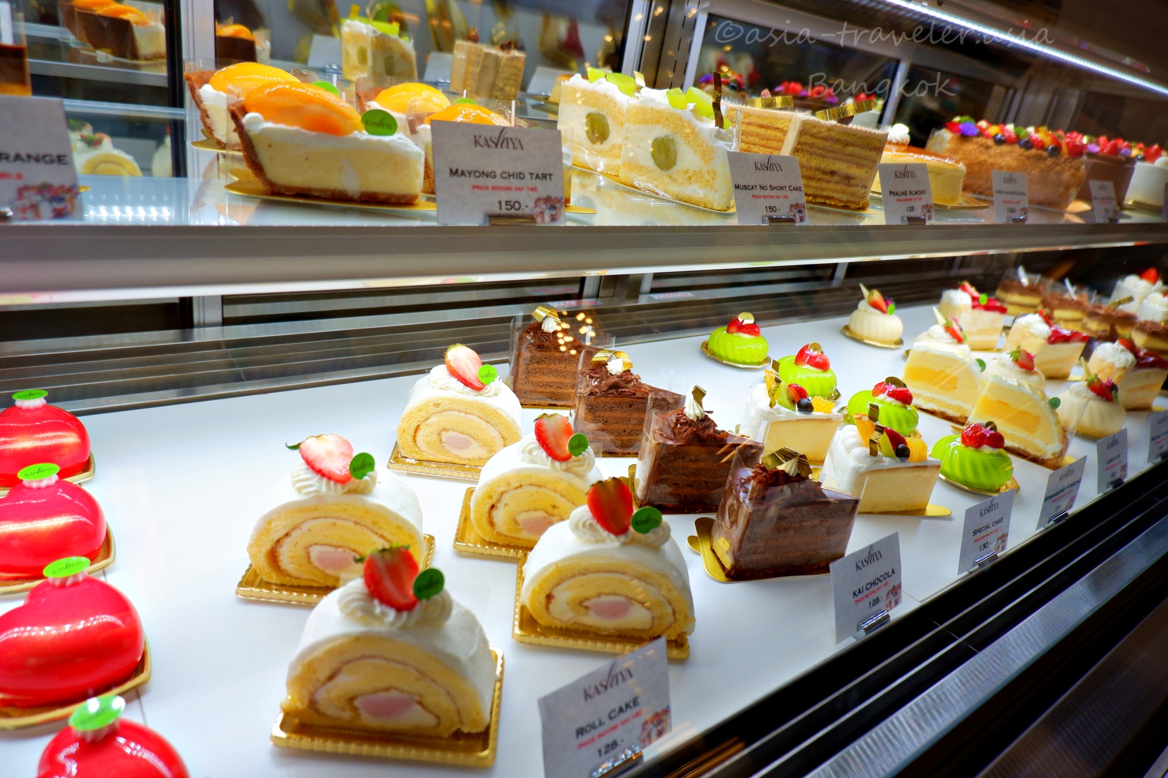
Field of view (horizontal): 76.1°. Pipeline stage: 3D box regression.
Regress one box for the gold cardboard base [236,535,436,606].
[{"bbox_3d":[-0.150,0.107,0.467,0.106,0.008,0.076,8,26,-6],"label":"gold cardboard base"}]

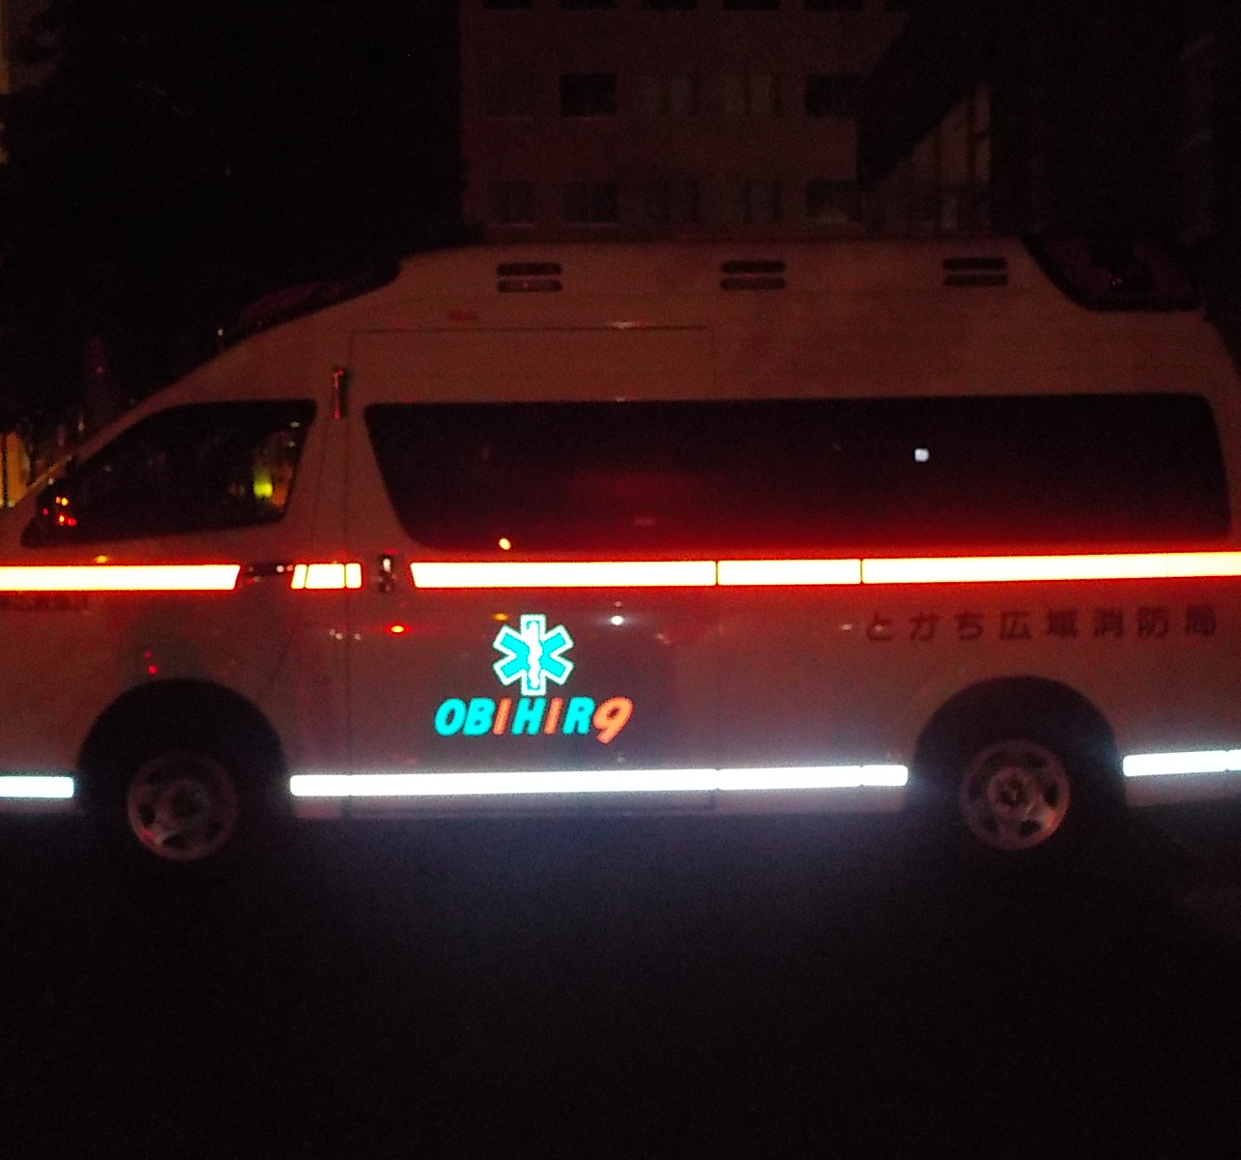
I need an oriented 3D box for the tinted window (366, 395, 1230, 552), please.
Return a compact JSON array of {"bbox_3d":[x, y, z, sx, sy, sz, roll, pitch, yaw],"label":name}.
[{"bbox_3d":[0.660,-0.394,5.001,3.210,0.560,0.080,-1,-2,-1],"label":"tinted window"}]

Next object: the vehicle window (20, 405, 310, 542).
[{"bbox_3d":[-1.665,-0.393,4.958,1.080,0.530,0.080,-1,-2,2],"label":"vehicle window"}]

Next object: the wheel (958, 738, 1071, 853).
[{"bbox_3d":[1.482,0.806,5.099,0.420,0.420,0.160,-1,3,-1],"label":"wheel"}]

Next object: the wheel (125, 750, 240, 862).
[{"bbox_3d":[-1.627,0.836,5.036,0.420,0.420,0.160,-1,3,-1],"label":"wheel"}]

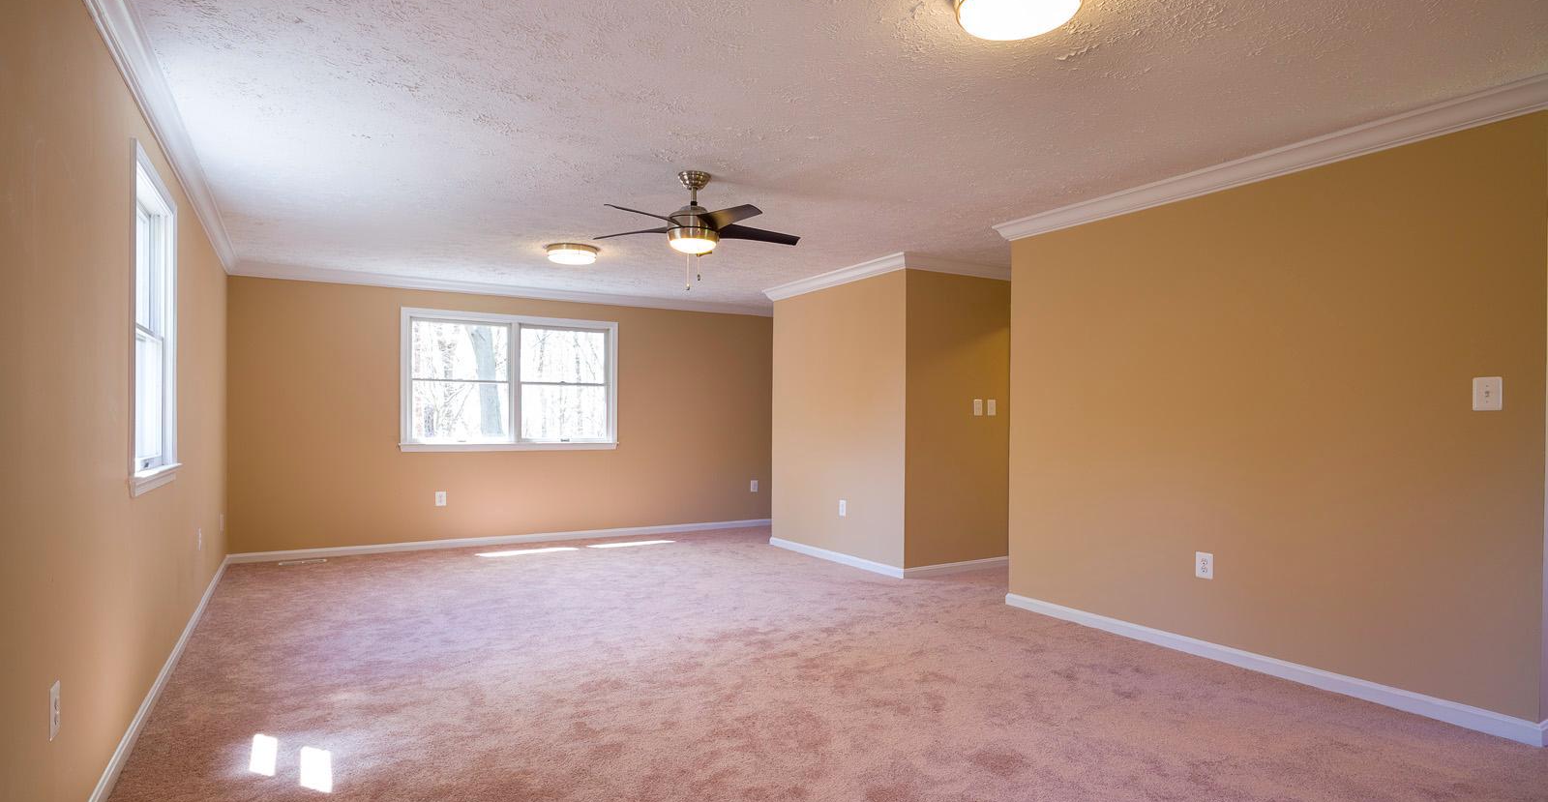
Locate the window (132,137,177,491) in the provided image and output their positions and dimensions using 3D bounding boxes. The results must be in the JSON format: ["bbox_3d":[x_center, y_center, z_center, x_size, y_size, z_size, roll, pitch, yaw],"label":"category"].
[{"bbox_3d":[-2.550,-0.280,3.154,0.110,1.252,1.177,1,-1,-31],"label":"window"}]

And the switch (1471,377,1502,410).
[{"bbox_3d":[2.672,-0.026,2.901,0.012,0.126,0.084,1,-1,-31],"label":"switch"}]

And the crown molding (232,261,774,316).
[{"bbox_3d":[-2.160,-0.999,7.290,4.930,0.097,0.084,0,-1,-28],"label":"crown molding"}]

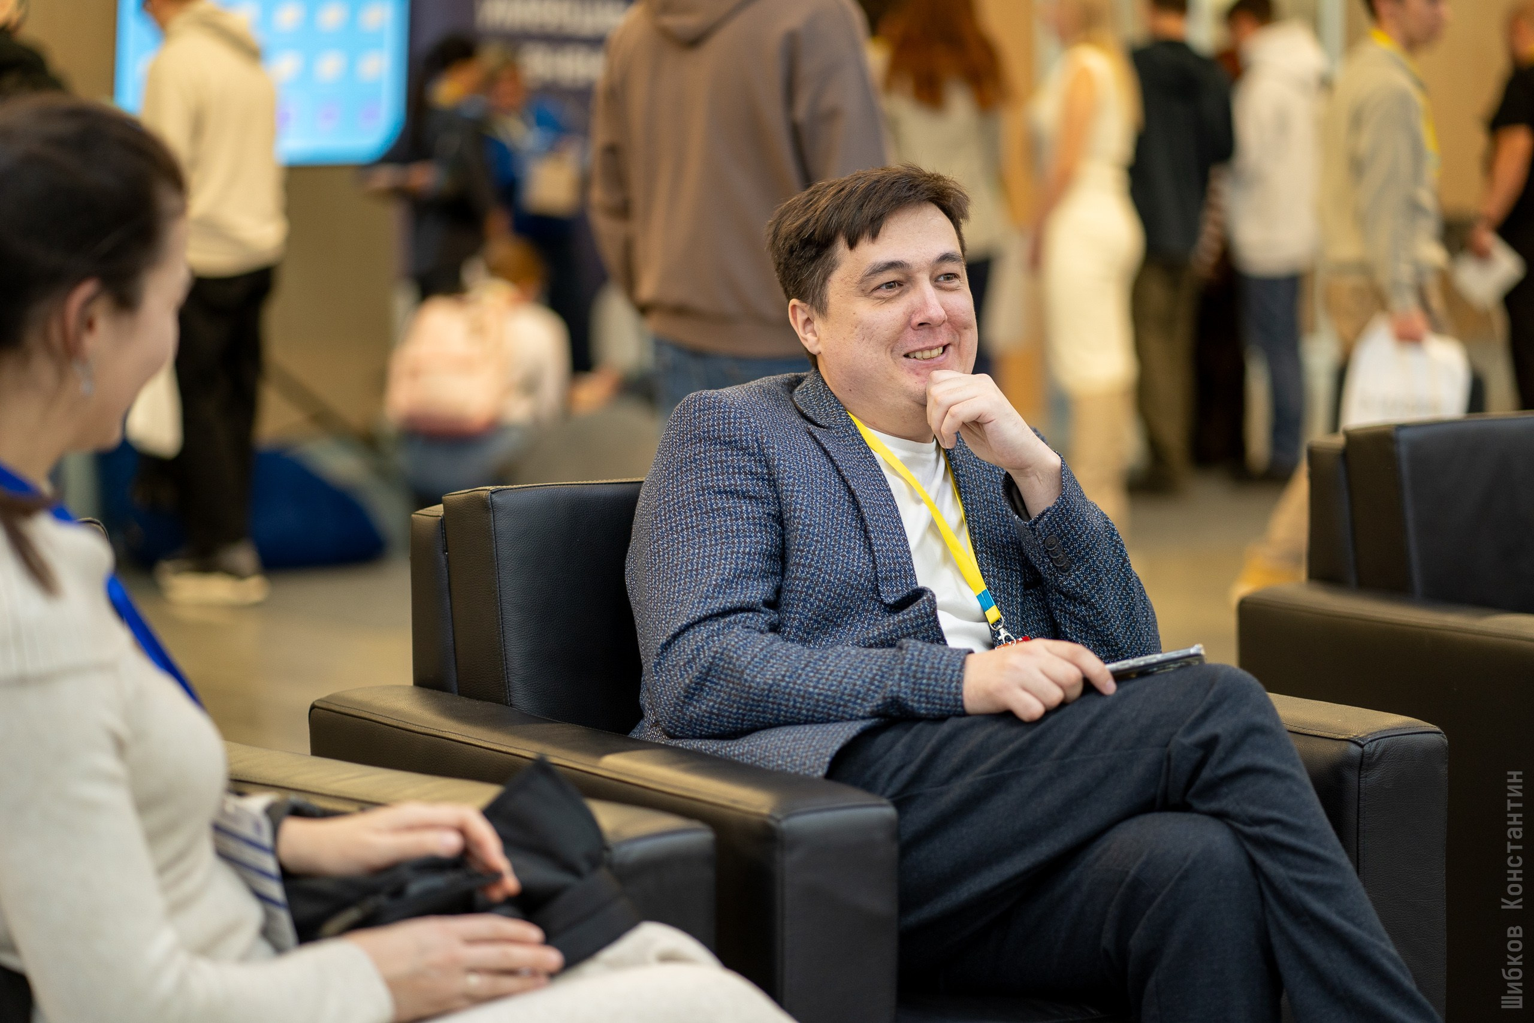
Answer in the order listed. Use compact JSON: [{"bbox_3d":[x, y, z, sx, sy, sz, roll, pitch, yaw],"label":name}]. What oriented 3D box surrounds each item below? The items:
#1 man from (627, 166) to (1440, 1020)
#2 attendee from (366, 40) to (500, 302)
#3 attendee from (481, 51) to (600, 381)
[{"bbox_3d":[0.312,0.256,3.385,0.630,1.150,0.950,-5,7,-39],"label":"man"},{"bbox_3d":[-1.480,-1.274,16.082,0.550,1.634,0.500,1,6,13],"label":"attendee"},{"bbox_3d":[-1.029,-1.297,16.579,0.520,1.578,0.450,-3,7,-30],"label":"attendee"}]

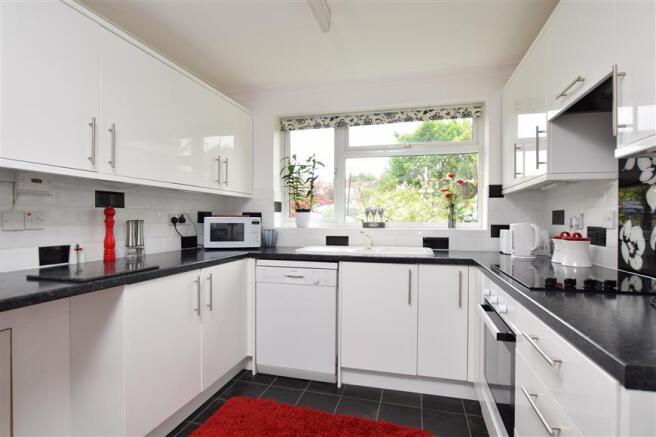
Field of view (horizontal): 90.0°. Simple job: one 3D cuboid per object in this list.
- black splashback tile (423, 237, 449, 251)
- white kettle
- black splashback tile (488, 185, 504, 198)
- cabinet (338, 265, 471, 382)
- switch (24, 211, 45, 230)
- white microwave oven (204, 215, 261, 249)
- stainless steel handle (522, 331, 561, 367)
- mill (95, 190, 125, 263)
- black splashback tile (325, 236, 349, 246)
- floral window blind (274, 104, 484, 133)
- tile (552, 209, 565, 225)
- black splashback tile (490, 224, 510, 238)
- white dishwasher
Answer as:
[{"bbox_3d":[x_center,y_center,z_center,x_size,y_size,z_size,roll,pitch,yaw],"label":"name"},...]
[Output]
[{"bbox_3d":[0.858,0.200,2.600,0.196,0.097,0.010,0,0,16],"label":"black splashback tile"},{"bbox_3d":[1.272,0.140,2.120,0.178,0.220,0.140,0,0,41],"label":"white kettle"},{"bbox_3d":[1.282,-0.204,2.483,0.107,0.099,0.010,0,0,16],"label":"black splashback tile"},{"bbox_3d":[0.550,0.651,2.380,0.799,0.704,0.575,0,0,16],"label":"cabinet"},{"bbox_3d":[-1.446,0.012,1.620,0.014,0.087,0.084,0,0,16],"label":"switch"},{"bbox_3d":[-0.787,0.116,2.730,0.435,0.252,0.330,0,0,-15],"label":"white microwave oven"},{"bbox_3d":[0.581,0.351,0.891,0.035,0.012,0.227,0,0,16],"label":"stainless steel handle"},{"bbox_3d":[-1.188,0.077,1.783,0.056,0.308,0.056,0,0,15],"label":"mill"},{"bbox_3d":[0.085,0.198,2.850,0.199,0.096,0.010,0,0,15],"label":"black splashback tile"},{"bbox_3d":[0.406,-0.877,2.889,1.760,0.120,0.045,0,0,15],"label":"floral window blind"},{"bbox_3d":[1.562,-0.004,2.215,0.010,0.096,0.199,0,0,15],"label":"tile"},{"bbox_3d":[1.355,0.100,2.502,0.199,0.096,0.010,0,0,15],"label":"black splashback tile"},{"bbox_3d":[-0.152,0.722,2.569,0.600,0.828,0.580,0,0,16],"label":"white dishwasher"}]

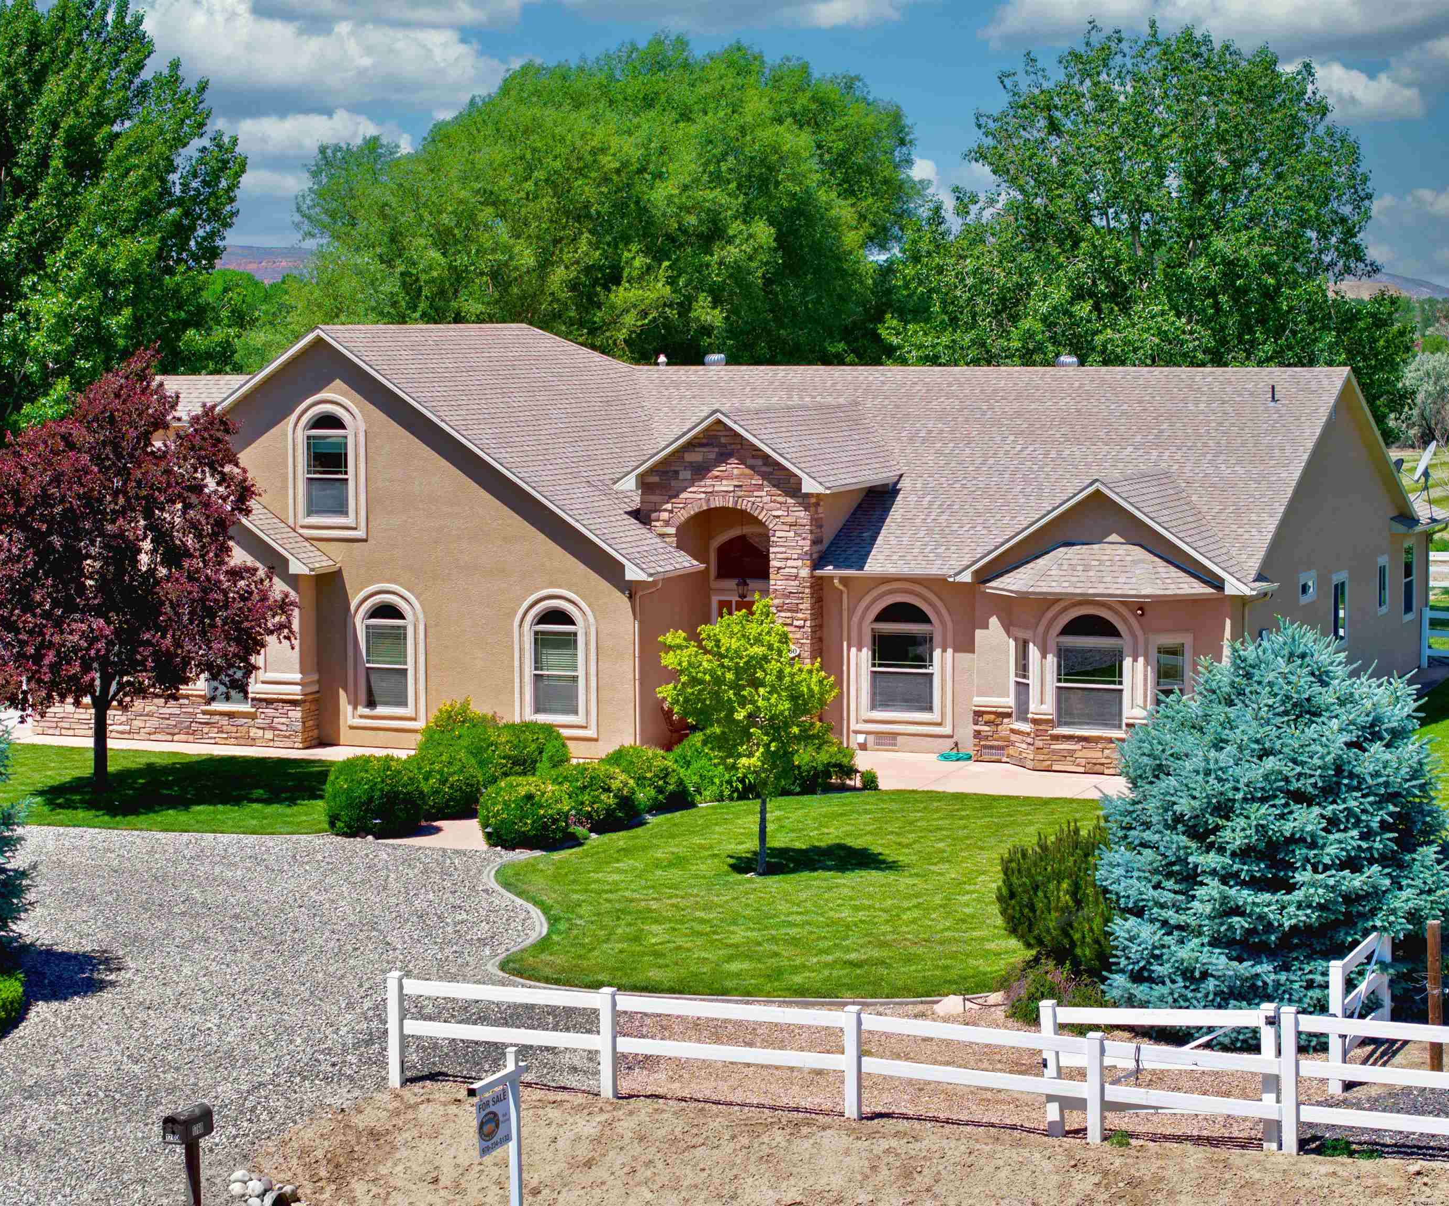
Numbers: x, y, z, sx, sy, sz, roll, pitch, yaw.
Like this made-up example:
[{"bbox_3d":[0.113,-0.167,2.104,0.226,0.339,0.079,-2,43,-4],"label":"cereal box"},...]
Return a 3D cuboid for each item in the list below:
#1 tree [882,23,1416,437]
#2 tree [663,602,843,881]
[{"bbox_3d":[10.408,-6.868,79.707,13.090,14.570,12.000,0,5,0],"label":"tree"},{"bbox_3d":[0.318,1.835,44.528,2.440,3.770,2.400,0,5,0],"label":"tree"}]

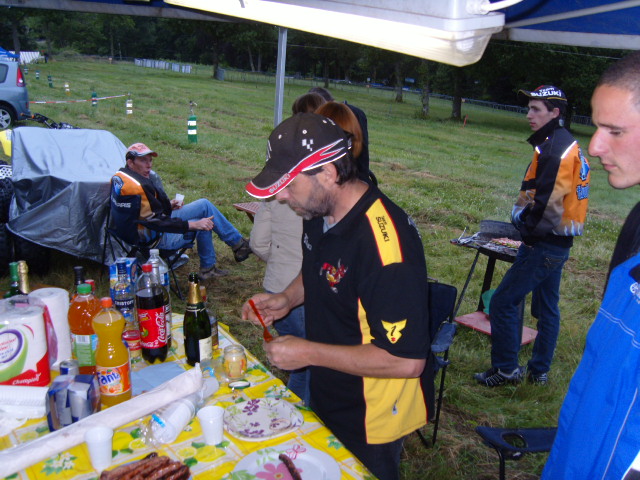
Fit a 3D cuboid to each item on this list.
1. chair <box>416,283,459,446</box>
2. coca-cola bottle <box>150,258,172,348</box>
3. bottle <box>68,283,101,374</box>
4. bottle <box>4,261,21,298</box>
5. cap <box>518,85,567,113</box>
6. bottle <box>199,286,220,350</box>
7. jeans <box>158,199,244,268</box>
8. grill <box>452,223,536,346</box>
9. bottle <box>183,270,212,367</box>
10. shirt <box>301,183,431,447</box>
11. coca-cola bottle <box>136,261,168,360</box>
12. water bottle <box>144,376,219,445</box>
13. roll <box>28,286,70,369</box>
[{"bbox_3d":[0.280,0.560,3.250,0.580,0.770,0.660,-10,15,-37],"label":"chair"},{"bbox_3d":[-0.547,0.206,2.185,0.088,0.310,0.088,-3,18,-14],"label":"coca-cola bottle"},{"bbox_3d":[-0.694,0.284,1.927,0.100,0.315,0.100,-3,12,-6],"label":"bottle"},{"bbox_3d":[-0.979,0.220,2.109,0.076,0.300,0.076,-3,18,-14],"label":"bottle"},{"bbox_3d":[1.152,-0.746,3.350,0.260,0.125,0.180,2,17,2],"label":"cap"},{"bbox_3d":[-0.396,0.261,2.228,0.080,0.220,0.080,-5,13,-17],"label":"bottle"},{"bbox_3d":[-0.899,-0.055,4.750,0.680,0.520,0.400,-11,21,-34],"label":"jeans"},{"bbox_3d":[1.200,0.315,4.500,0.430,0.790,0.600,-8,14,-30],"label":"grill"},{"bbox_3d":[-0.390,0.250,2.050,0.087,0.310,0.087,-3,18,-14],"label":"bottle"},{"bbox_3d":[0.120,0.163,1.820,0.330,0.660,0.470,-5,13,-17],"label":"shirt"},{"bbox_3d":[-0.544,0.231,2.079,0.090,0.320,0.090,-3,18,-14],"label":"coca-cola bottle"},{"bbox_3d":[-0.362,0.459,1.784,0.078,0.078,0.264,9,19,22],"label":"water bottle"},{"bbox_3d":[-0.842,0.281,2.045,0.114,0.230,0.114,-3,18,-14],"label":"roll"}]

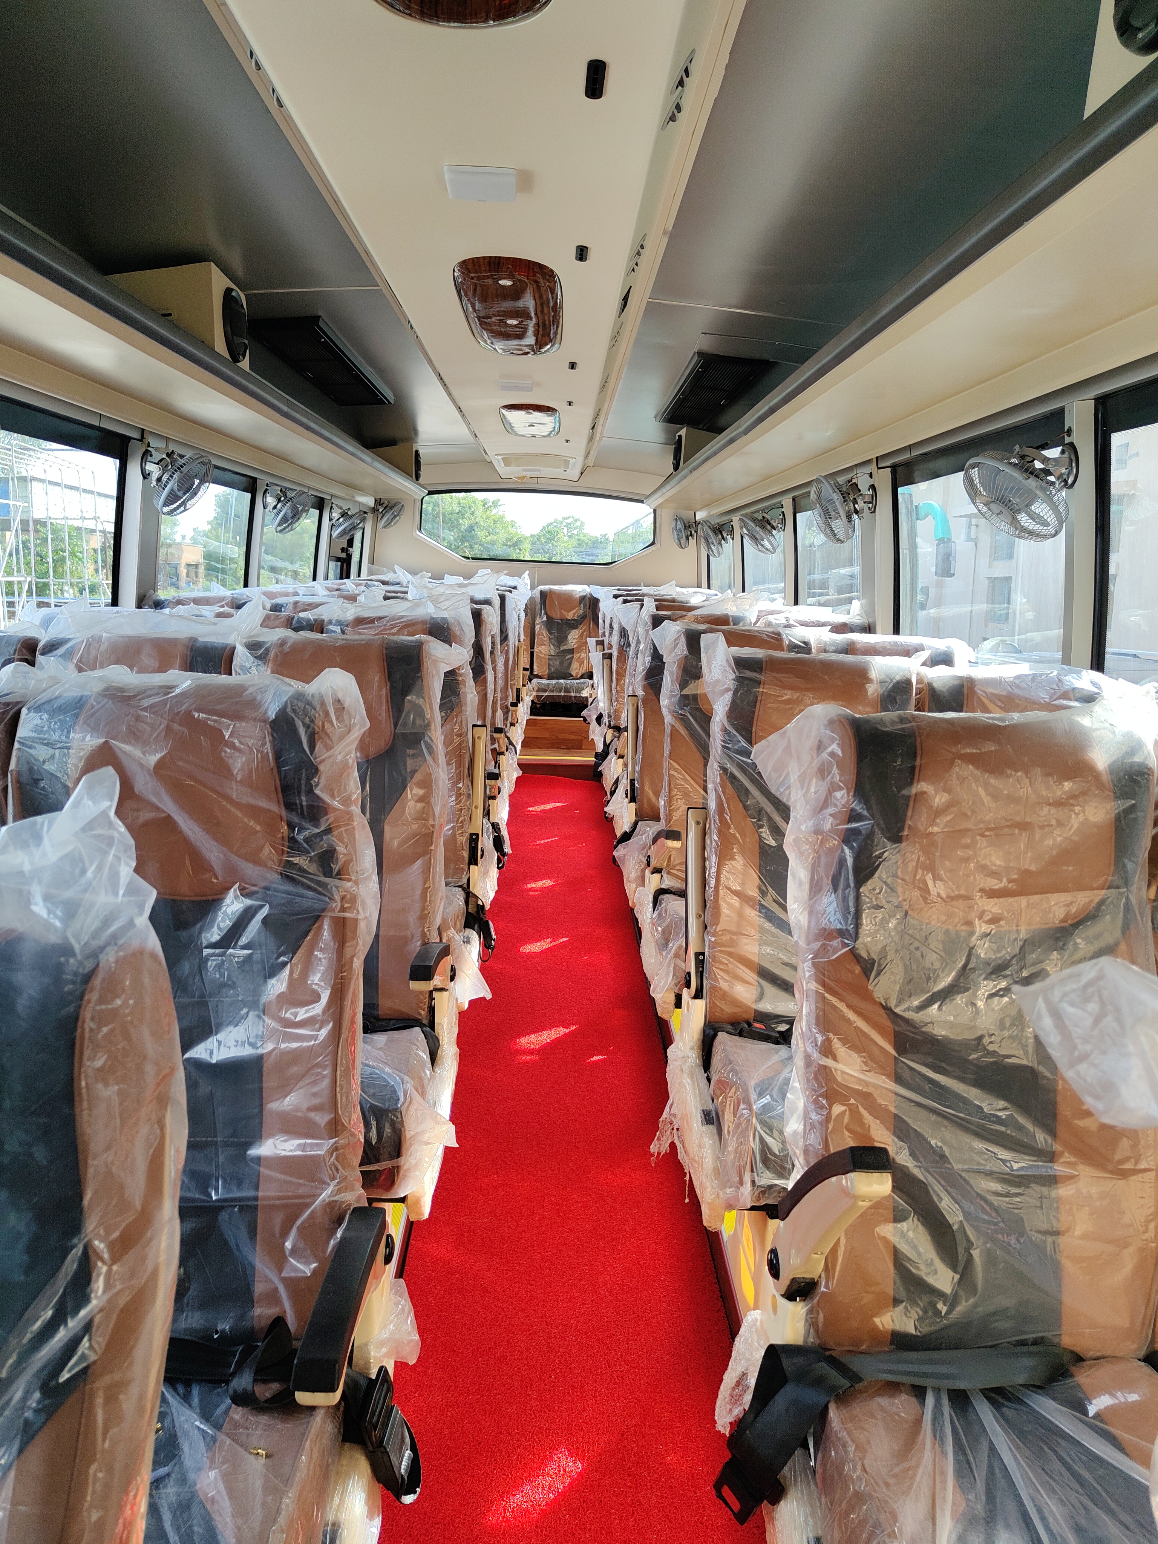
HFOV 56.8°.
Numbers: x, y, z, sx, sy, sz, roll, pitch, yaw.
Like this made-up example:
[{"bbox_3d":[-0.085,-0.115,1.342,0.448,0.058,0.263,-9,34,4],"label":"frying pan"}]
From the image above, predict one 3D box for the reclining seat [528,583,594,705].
[{"bbox_3d":[-0.126,-0.864,7.468,0.440,0.850,0.700,1,11,-1],"label":"reclining seat"}]

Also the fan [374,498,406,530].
[{"bbox_3d":[-1.356,-1.855,7.712,0.190,0.240,0.240,42,20,7],"label":"fan"}]

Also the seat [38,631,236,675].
[{"bbox_3d":[-0.912,0.291,1.949,0.420,1.040,0.720,1,11,-1],"label":"seat"}]

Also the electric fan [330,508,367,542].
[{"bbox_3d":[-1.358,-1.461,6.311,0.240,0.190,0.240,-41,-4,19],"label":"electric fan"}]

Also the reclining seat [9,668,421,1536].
[{"bbox_3d":[-0.432,0.396,1.020,0.440,0.950,0.660,2,10,-2],"label":"reclining seat"}]

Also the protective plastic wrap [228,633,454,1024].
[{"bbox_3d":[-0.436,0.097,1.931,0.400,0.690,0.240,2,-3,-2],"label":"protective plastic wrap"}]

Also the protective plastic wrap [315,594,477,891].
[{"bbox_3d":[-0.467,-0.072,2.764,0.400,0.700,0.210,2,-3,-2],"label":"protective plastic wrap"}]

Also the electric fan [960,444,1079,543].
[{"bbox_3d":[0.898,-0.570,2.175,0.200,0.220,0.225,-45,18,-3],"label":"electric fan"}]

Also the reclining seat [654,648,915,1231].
[{"bbox_3d":[0.418,0.327,1.944,0.430,1.040,0.720,1,11,-1],"label":"reclining seat"}]

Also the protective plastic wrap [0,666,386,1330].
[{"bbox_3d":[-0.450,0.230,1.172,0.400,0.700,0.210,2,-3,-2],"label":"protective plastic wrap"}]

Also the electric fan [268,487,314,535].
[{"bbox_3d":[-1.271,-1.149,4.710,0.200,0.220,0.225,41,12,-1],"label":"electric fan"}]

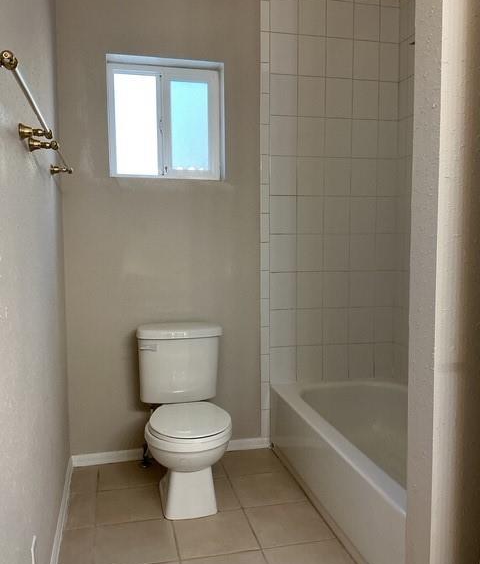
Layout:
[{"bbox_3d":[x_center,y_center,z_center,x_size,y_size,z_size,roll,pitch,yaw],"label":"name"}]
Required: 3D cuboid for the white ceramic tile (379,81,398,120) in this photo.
[{"bbox_3d":[0.816,-0.998,2.952,0.120,0.203,0.010,-1,5,-12],"label":"white ceramic tile"}]

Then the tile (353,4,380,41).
[{"bbox_3d":[0.673,-1.382,2.860,0.151,0.190,0.009,-1,5,-13],"label":"tile"}]

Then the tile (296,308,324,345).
[{"bbox_3d":[0.384,0.253,2.944,0.152,0.203,0.010,-2,6,-14],"label":"tile"}]

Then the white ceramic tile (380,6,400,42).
[{"bbox_3d":[0.809,-1.384,2.889,0.117,0.186,0.010,-2,6,-14],"label":"white ceramic tile"}]

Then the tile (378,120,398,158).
[{"bbox_3d":[0.812,-0.782,2.947,0.117,0.203,0.010,-2,6,-13],"label":"tile"}]

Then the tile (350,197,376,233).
[{"bbox_3d":[0.679,-0.369,2.952,0.151,0.202,0.009,-1,5,-13],"label":"tile"}]

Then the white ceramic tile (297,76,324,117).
[{"bbox_3d":[0.379,-0.972,2.828,0.151,0.203,0.010,-2,6,-13],"label":"white ceramic tile"}]

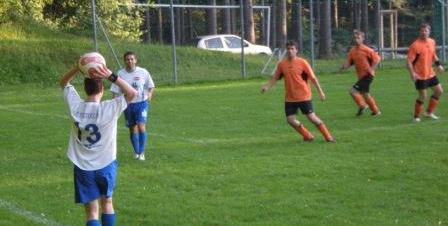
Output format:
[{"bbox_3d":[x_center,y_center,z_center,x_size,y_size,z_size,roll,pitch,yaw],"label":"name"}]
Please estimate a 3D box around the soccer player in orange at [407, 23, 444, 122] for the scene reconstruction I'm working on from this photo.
[{"bbox_3d":[3.551,-0.708,26.000,0.600,1.710,0.500,-3,4,-14],"label":"soccer player in orange"}]

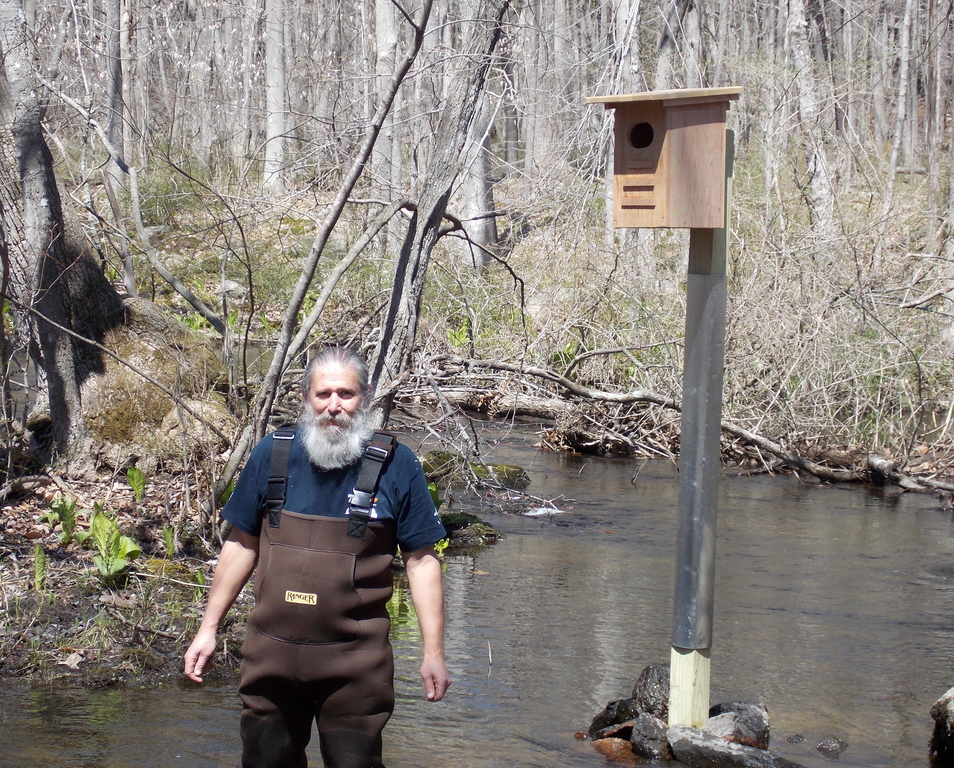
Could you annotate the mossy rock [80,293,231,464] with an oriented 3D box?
[{"bbox_3d":[-1.865,-0.009,14.800,0.900,0.950,0.800,1,3,0],"label":"mossy rock"}]

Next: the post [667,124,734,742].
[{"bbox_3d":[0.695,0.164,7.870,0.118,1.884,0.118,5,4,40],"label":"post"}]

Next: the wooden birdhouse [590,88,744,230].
[{"bbox_3d":[0.563,-0.683,7.641,0.236,0.428,0.464,3,4,40],"label":"wooden birdhouse"}]

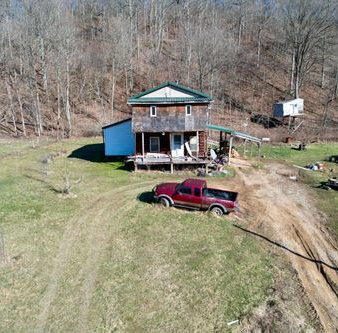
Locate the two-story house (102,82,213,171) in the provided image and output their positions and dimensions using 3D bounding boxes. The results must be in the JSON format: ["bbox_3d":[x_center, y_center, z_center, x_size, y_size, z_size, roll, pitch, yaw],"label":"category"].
[{"bbox_3d":[-1.379,-3.743,27.991,9.700,7.400,7.000,-1,15,2],"label":"two-story house"}]

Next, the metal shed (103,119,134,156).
[{"bbox_3d":[-4.617,-3.172,30.718,3.400,3.700,3.900,-1,15,2],"label":"metal shed"}]

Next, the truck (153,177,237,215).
[{"bbox_3d":[1.674,1.769,18.742,5.150,1.720,1.790,7,16,17],"label":"truck"}]

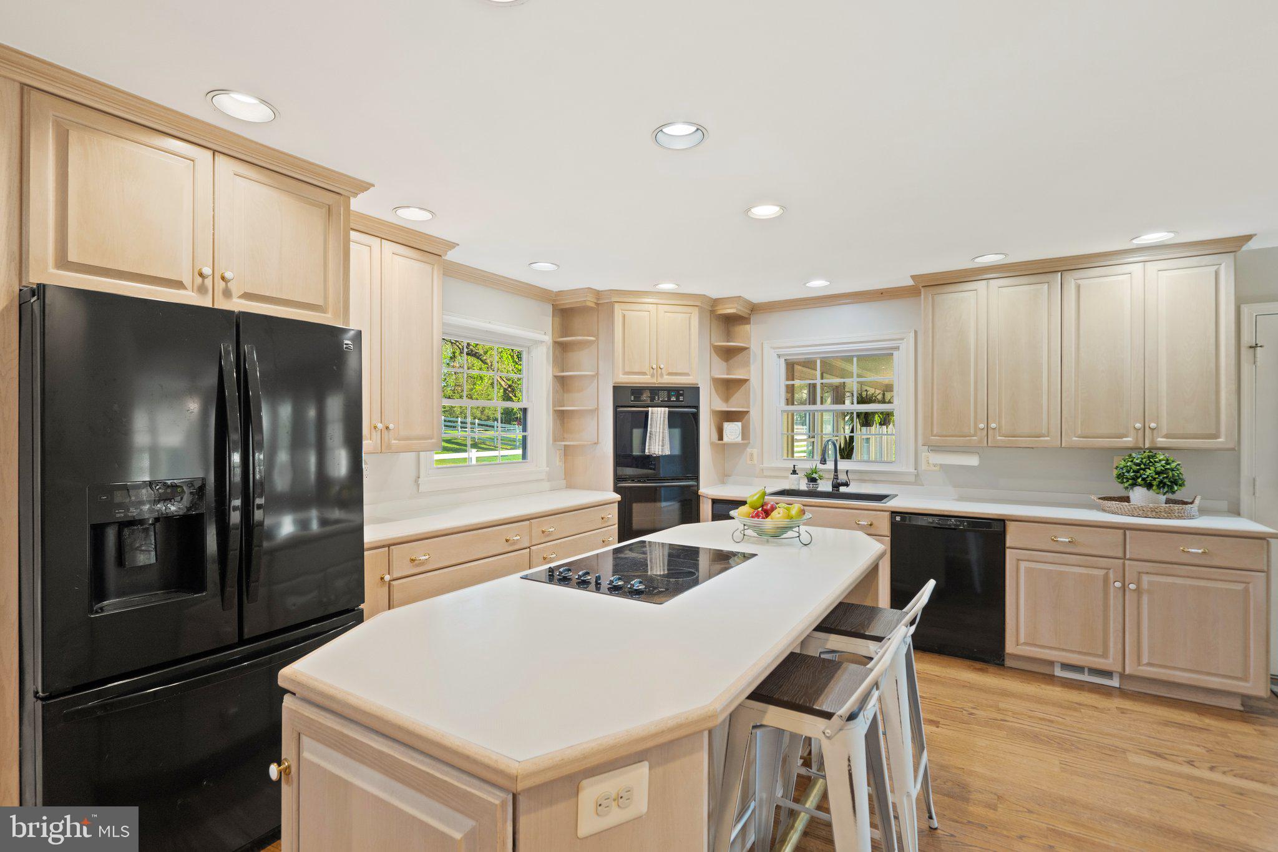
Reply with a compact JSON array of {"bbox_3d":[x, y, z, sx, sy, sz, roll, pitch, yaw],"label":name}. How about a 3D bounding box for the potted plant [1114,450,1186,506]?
[{"bbox_3d":[2.832,0.305,3.149,0.300,0.358,0.300,0,0,32],"label":"potted plant"}]

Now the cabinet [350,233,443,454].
[{"bbox_3d":[-1.423,-0.401,2.927,0.325,1.085,0.736,0,0,33],"label":"cabinet"}]

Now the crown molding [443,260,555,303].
[{"bbox_3d":[-0.965,-0.968,3.871,0.075,0.082,1.160,0,0,33],"label":"crown molding"}]

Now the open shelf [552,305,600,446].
[{"bbox_3d":[-0.500,-0.395,4.410,0.340,1.087,0.170,0,0,33],"label":"open shelf"}]

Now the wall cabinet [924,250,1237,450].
[{"bbox_3d":[2.606,-0.397,3.526,1.487,1.048,0.315,0,0,32],"label":"wall cabinet"}]

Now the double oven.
[{"bbox_3d":[0.070,0.365,4.667,0.680,1.330,0.600,0,0,-14],"label":"double oven"}]

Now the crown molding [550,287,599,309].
[{"bbox_3d":[-0.476,-0.951,4.257,0.340,0.110,0.170,0,0,32],"label":"crown molding"}]

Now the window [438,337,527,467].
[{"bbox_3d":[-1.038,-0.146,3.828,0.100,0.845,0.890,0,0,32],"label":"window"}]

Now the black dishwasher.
[{"bbox_3d":[2.016,0.982,3.715,0.610,0.848,0.600,0,0,30],"label":"black dishwasher"}]

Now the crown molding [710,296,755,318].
[{"bbox_3d":[0.748,-0.937,4.580,0.260,0.115,0.370,0,0,30],"label":"crown molding"}]

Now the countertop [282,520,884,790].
[{"bbox_3d":[0.175,0.536,2.016,1.015,0.047,2.375,0,0,33],"label":"countertop"}]

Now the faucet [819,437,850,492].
[{"bbox_3d":[1.454,0.300,4.202,0.140,0.405,0.260,0,0,41],"label":"faucet"}]

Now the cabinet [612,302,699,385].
[{"bbox_3d":[0.072,-0.635,4.655,0.690,0.635,0.600,0,0,-14],"label":"cabinet"}]

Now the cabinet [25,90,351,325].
[{"bbox_3d":[-1.719,-0.671,2.131,0.642,0.555,0.935,0,0,33],"label":"cabinet"}]

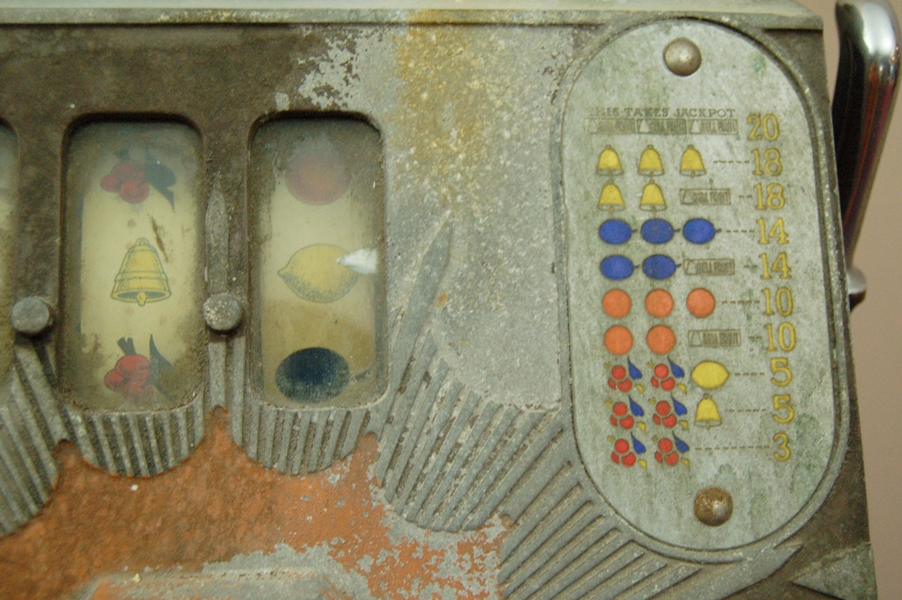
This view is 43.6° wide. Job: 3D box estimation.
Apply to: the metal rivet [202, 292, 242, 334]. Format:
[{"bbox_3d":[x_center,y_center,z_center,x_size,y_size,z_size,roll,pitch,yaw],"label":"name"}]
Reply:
[{"bbox_3d":[-0.060,0.003,0.294,0.010,0.010,0.004,0,-11,-5],"label":"metal rivet"}]

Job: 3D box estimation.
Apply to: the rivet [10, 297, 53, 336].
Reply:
[{"bbox_3d":[-0.108,0.004,0.289,0.010,0.010,0.004,0,-11,-5],"label":"rivet"}]

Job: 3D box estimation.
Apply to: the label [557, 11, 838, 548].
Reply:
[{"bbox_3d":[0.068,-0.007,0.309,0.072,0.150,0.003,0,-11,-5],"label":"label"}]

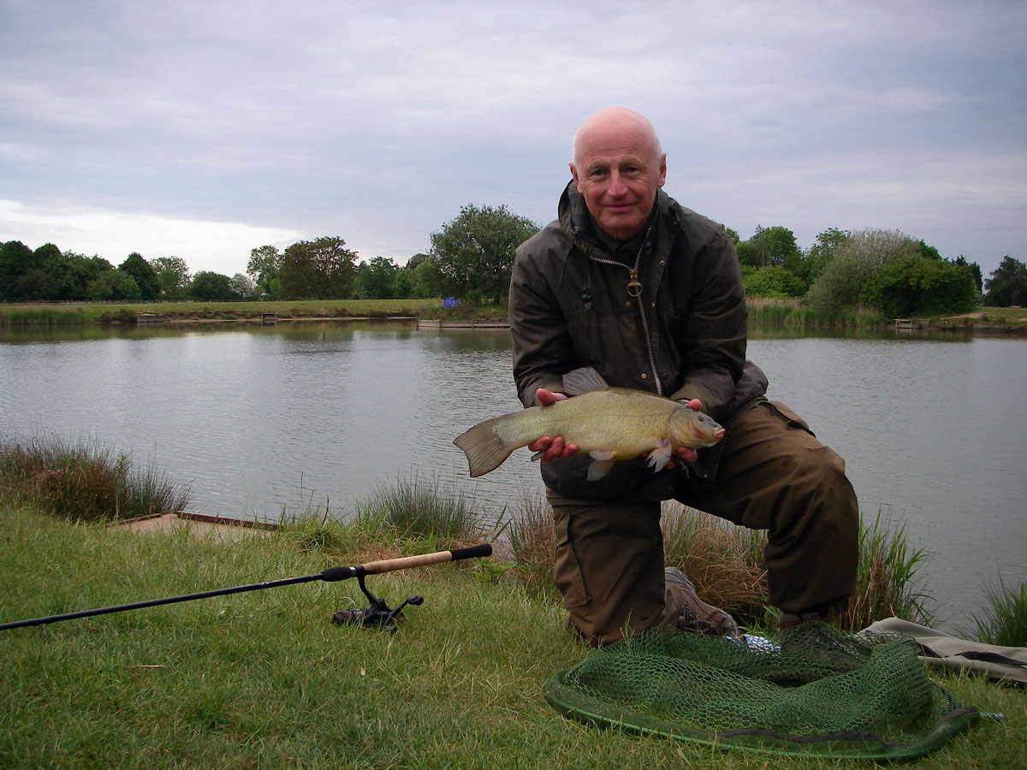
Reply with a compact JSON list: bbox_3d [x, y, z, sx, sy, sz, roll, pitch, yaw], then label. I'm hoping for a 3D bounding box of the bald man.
[{"bbox_3d":[0.355,0.000,2.360,0.730,1.130,0.840,0,4,3],"label":"bald man"}]

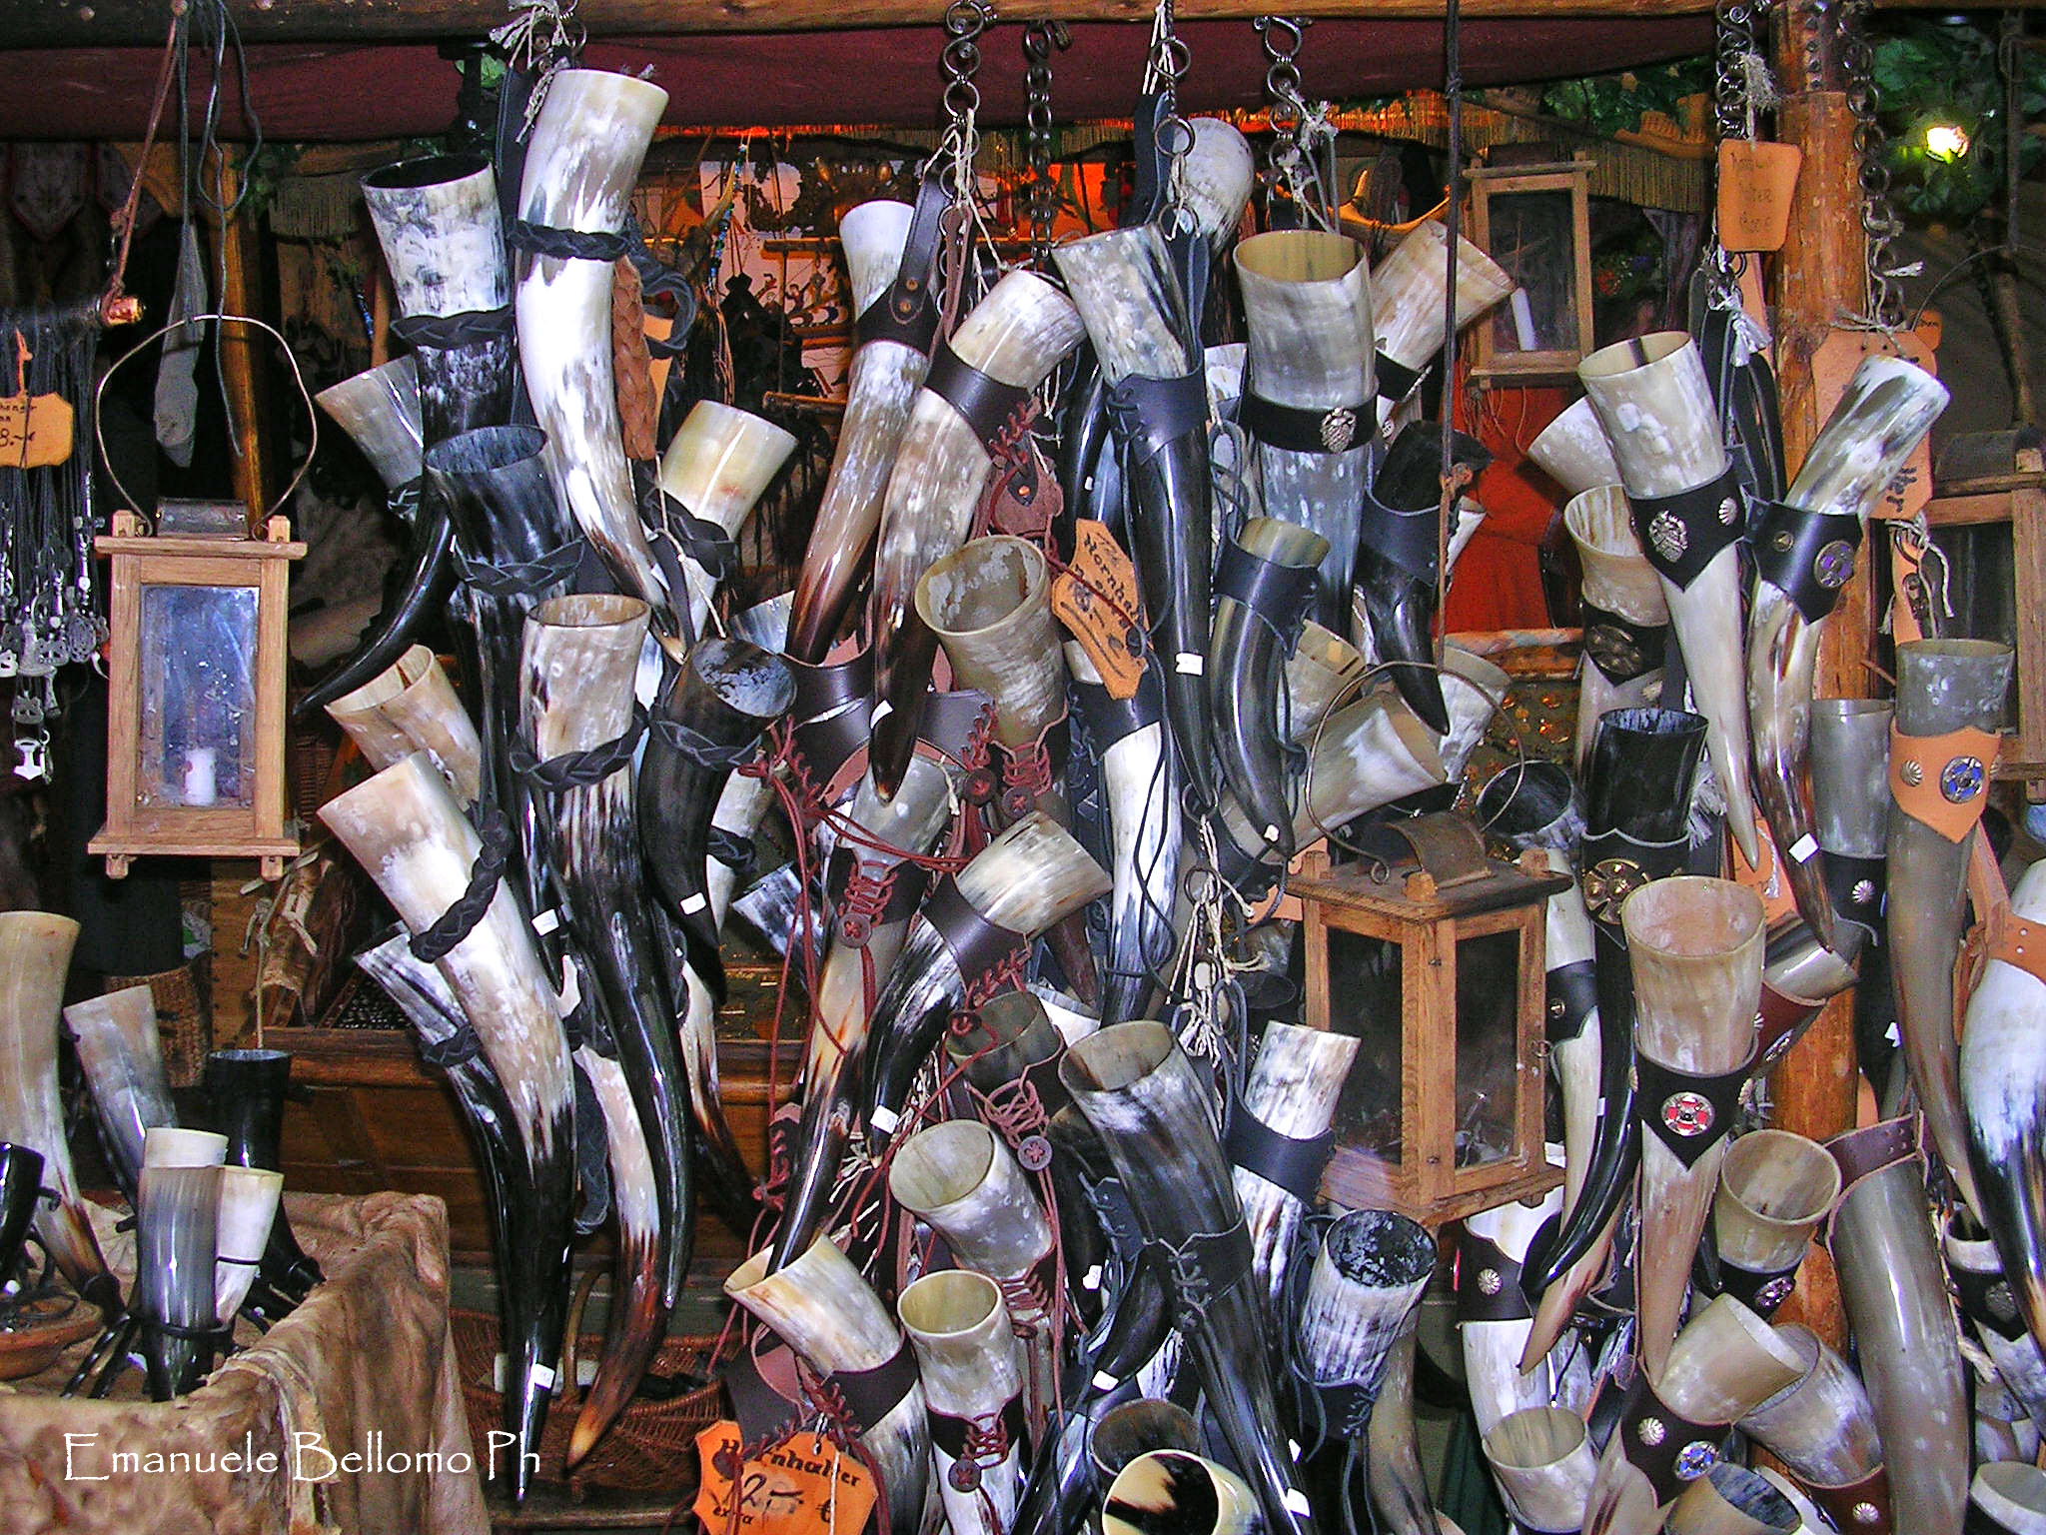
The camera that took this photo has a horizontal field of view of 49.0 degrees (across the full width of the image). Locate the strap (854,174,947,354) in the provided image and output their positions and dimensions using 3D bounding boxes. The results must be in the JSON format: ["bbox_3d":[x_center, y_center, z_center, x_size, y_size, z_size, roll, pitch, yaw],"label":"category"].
[{"bbox_3d":[-0.095,-0.395,1.760,0.065,0.143,0.060,11,6,-4],"label":"strap"}]

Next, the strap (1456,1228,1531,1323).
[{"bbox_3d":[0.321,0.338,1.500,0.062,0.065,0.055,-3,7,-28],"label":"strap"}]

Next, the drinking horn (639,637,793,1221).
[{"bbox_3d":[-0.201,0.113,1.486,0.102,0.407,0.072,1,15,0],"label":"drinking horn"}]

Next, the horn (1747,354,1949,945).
[{"bbox_3d":[0.603,-0.093,1.700,0.113,0.443,0.085,14,11,17],"label":"horn"}]

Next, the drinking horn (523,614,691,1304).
[{"bbox_3d":[-0.258,0.123,1.433,0.087,0.469,0.084,-4,9,0],"label":"drinking horn"}]

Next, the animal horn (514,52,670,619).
[{"bbox_3d":[-0.275,-0.260,1.460,0.104,0.382,0.083,-2,3,0],"label":"animal horn"}]

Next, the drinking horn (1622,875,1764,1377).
[{"bbox_3d":[0.403,0.227,1.375,0.087,0.328,0.086,-2,20,0],"label":"drinking horn"}]

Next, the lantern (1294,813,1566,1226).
[{"bbox_3d":[0.308,0.180,1.720,0.153,0.290,0.153,-7,10,-33],"label":"lantern"}]

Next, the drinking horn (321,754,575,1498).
[{"bbox_3d":[-0.394,0.256,1.630,0.118,0.539,0.100,-19,11,-11],"label":"drinking horn"}]

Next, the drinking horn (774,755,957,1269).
[{"bbox_3d":[-0.108,0.164,1.471,0.065,0.357,0.067,11,5,0],"label":"drinking horn"}]

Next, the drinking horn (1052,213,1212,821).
[{"bbox_3d":[0.096,-0.190,1.680,0.091,0.435,0.093,-13,6,5],"label":"drinking horn"}]

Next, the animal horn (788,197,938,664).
[{"bbox_3d":[-0.125,-0.245,1.770,0.086,0.403,0.075,7,6,-5],"label":"animal horn"}]

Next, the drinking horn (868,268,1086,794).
[{"bbox_3d":[-0.057,-0.155,1.460,0.087,0.351,0.067,22,2,0],"label":"drinking horn"}]

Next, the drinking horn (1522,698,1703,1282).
[{"bbox_3d":[0.433,0.172,1.660,0.085,0.442,0.090,11,10,13],"label":"drinking horn"}]

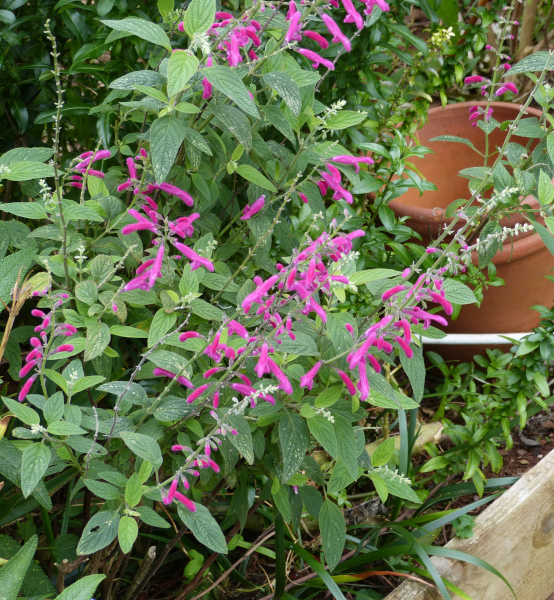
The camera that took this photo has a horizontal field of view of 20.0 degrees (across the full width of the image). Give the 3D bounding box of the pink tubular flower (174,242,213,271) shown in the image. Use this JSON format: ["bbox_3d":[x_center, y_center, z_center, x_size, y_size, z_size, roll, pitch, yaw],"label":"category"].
[{"bbox_3d":[-0.080,-0.042,1.500,0.047,0.015,0.010,35,44,12],"label":"pink tubular flower"}]

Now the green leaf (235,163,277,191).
[{"bbox_3d":[-0.021,-0.126,1.630,0.053,0.009,0.022,33,42,11],"label":"green leaf"}]

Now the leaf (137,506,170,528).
[{"bbox_3d":[-0.124,0.219,1.580,0.038,0.007,0.018,27,44,12],"label":"leaf"}]

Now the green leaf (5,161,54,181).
[{"bbox_3d":[-0.265,-0.140,1.700,0.064,0.010,0.027,0,53,6],"label":"green leaf"}]

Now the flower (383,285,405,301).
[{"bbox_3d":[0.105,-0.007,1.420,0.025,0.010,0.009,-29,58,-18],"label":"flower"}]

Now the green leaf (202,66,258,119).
[{"bbox_3d":[-0.046,-0.211,1.600,0.081,0.012,0.034,43,56,14],"label":"green leaf"}]

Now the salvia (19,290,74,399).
[{"bbox_3d":[-0.214,0.044,1.460,0.053,0.098,0.048,0,33,0],"label":"salvia"}]

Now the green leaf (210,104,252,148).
[{"bbox_3d":[-0.043,-0.160,1.450,0.026,0.009,0.053,-34,76,-34],"label":"green leaf"}]

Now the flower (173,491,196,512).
[{"bbox_3d":[-0.084,0.182,1.420,0.027,0.010,0.009,42,63,17],"label":"flower"}]

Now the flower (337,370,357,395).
[{"bbox_3d":[0.070,0.082,1.570,0.009,0.010,0.030,-26,73,-34],"label":"flower"}]

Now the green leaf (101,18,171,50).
[{"bbox_3d":[-0.140,-0.265,1.570,0.077,0.012,0.027,23,45,-6],"label":"green leaf"}]

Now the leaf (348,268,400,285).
[{"bbox_3d":[0.091,-0.022,1.480,0.050,0.009,0.021,-13,32,-9],"label":"leaf"}]

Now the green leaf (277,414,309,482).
[{"bbox_3d":[0.017,0.153,1.630,0.034,0.075,0.014,1,-11,1],"label":"green leaf"}]

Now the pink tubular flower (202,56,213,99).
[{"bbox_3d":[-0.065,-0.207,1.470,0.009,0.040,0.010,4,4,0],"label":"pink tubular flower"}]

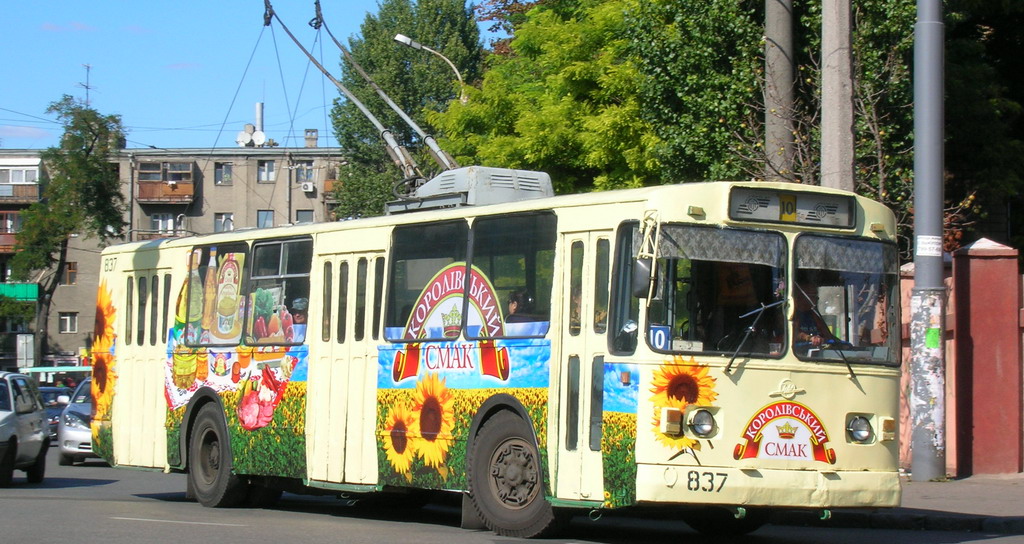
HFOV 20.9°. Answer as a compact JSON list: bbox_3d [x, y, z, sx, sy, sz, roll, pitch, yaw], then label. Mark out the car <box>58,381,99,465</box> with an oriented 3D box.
[{"bbox_3d":[-6.220,2.340,44.800,1.810,1.460,4.750,0,-2,-4],"label":"car"}]

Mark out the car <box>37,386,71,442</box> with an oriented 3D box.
[{"bbox_3d":[-11.400,3.490,67.500,1.700,1.400,4.300,1,-3,-30],"label":"car"}]

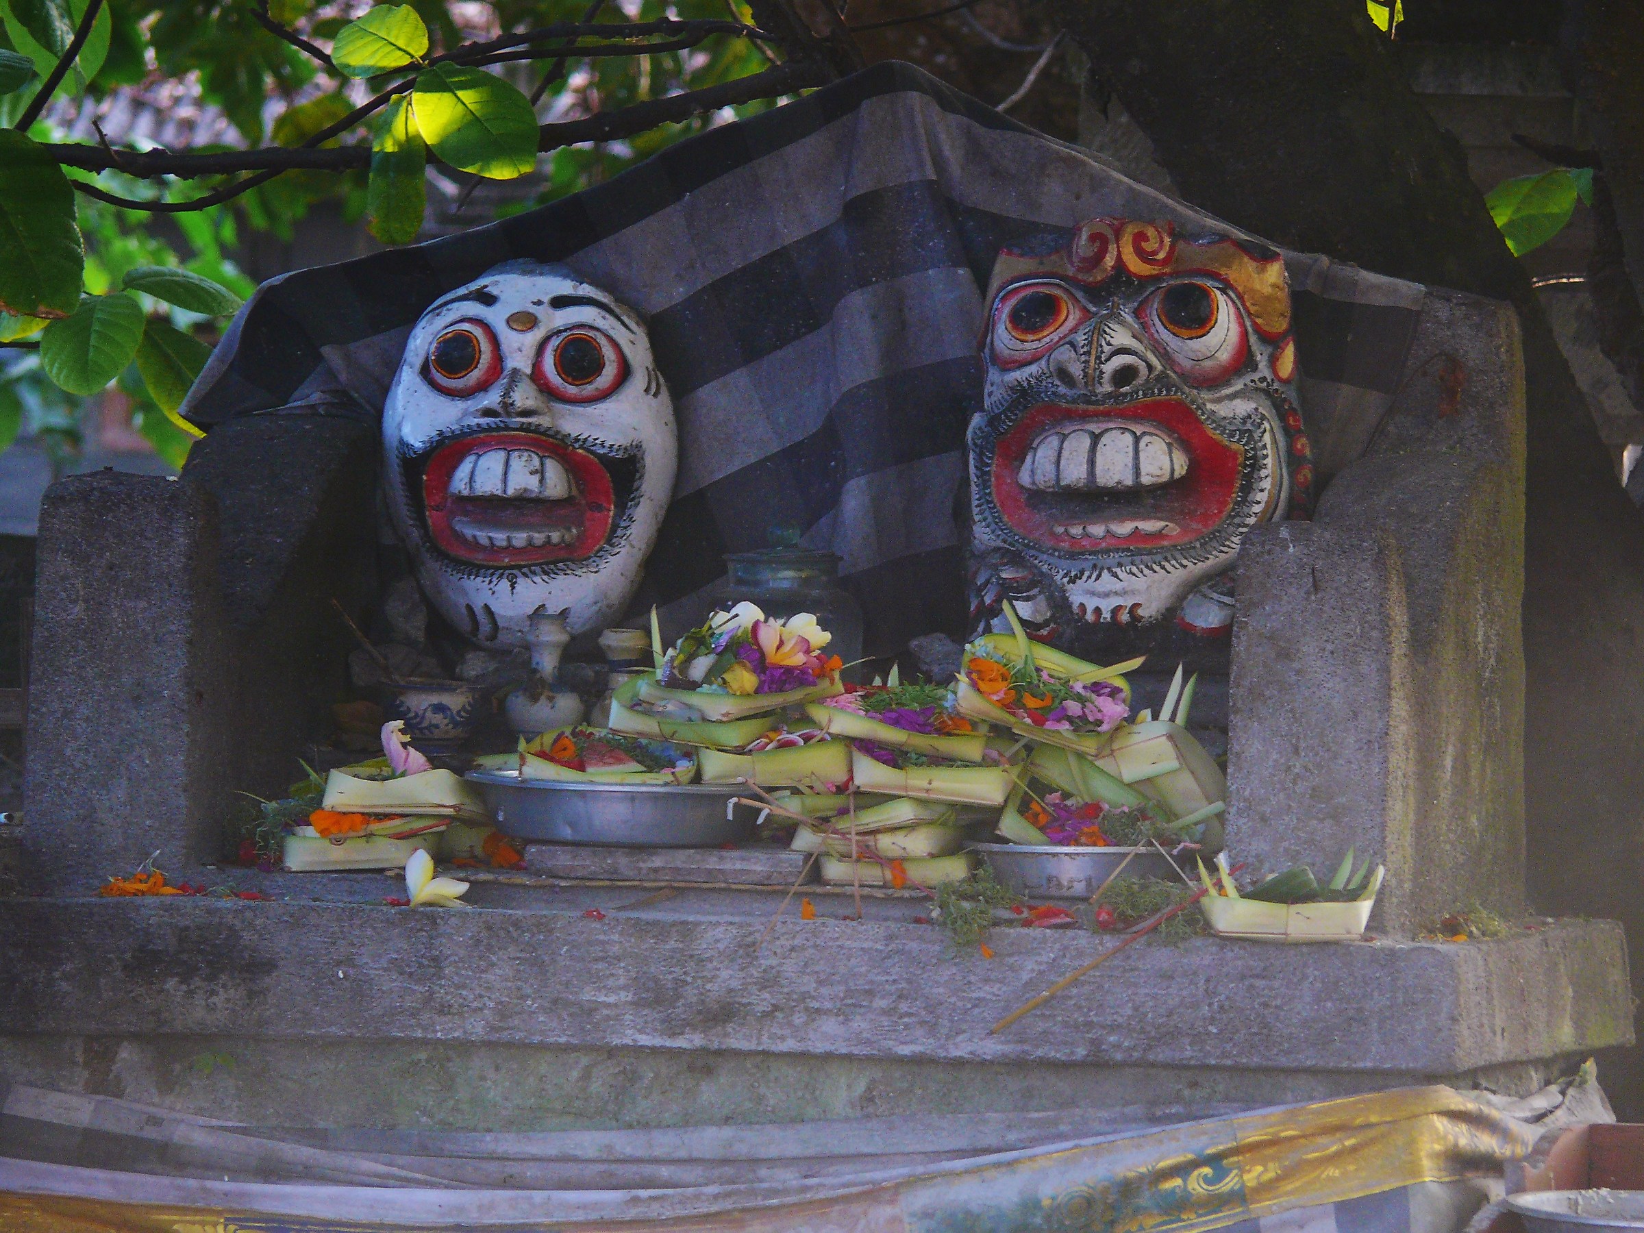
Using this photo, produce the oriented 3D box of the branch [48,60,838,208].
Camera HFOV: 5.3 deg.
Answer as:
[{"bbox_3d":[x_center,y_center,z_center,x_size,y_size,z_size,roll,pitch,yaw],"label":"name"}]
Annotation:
[{"bbox_3d":[-0.276,-0.352,13.050,0.555,0.105,0.110,0,4,0],"label":"branch"}]

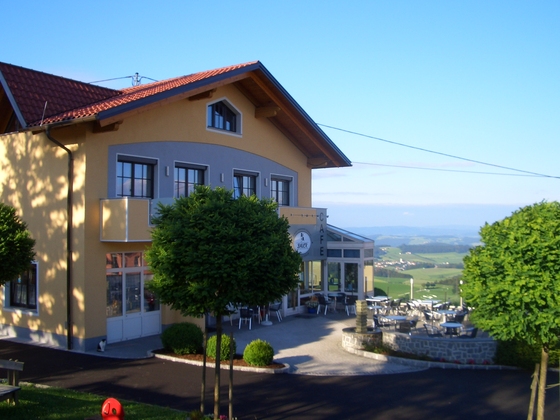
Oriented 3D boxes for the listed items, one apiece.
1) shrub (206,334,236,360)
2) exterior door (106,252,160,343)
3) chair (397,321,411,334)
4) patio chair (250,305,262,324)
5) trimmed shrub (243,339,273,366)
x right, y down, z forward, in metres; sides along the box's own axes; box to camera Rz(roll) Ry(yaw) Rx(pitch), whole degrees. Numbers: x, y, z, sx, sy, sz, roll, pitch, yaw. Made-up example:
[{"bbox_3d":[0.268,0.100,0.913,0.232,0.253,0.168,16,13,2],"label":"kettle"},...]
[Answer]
[{"bbox_3d":[-1.672,3.911,16.220,0.860,0.684,0.834,0,-2,0],"label":"shrub"},{"bbox_3d":[-4.919,2.916,19.265,0.120,2.900,2.330,-1,-2,35],"label":"exterior door"},{"bbox_3d":[3.868,3.878,17.663,0.560,0.840,0.580,0,-2,-12],"label":"chair"},{"bbox_3d":[-0.920,4.052,22.300,0.570,0.840,0.580,-1,-2,34],"label":"patio chair"},{"bbox_3d":[-0.592,3.901,15.600,0.860,0.770,0.860,0,-2,0],"label":"trimmed shrub"}]

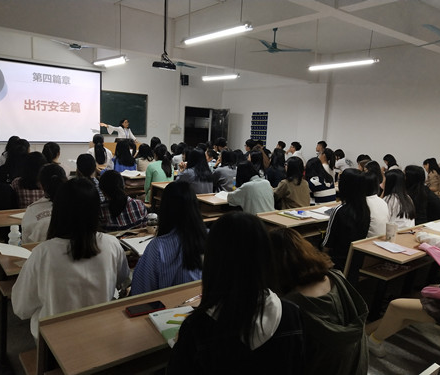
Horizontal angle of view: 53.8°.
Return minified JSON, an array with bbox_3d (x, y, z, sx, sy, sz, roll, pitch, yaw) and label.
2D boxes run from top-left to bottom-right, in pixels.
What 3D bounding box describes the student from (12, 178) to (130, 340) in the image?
[{"bbox_3d":[-0.737,0.549,2.094,0.550,1.220,0.750,-2,8,-31],"label":"student"}]

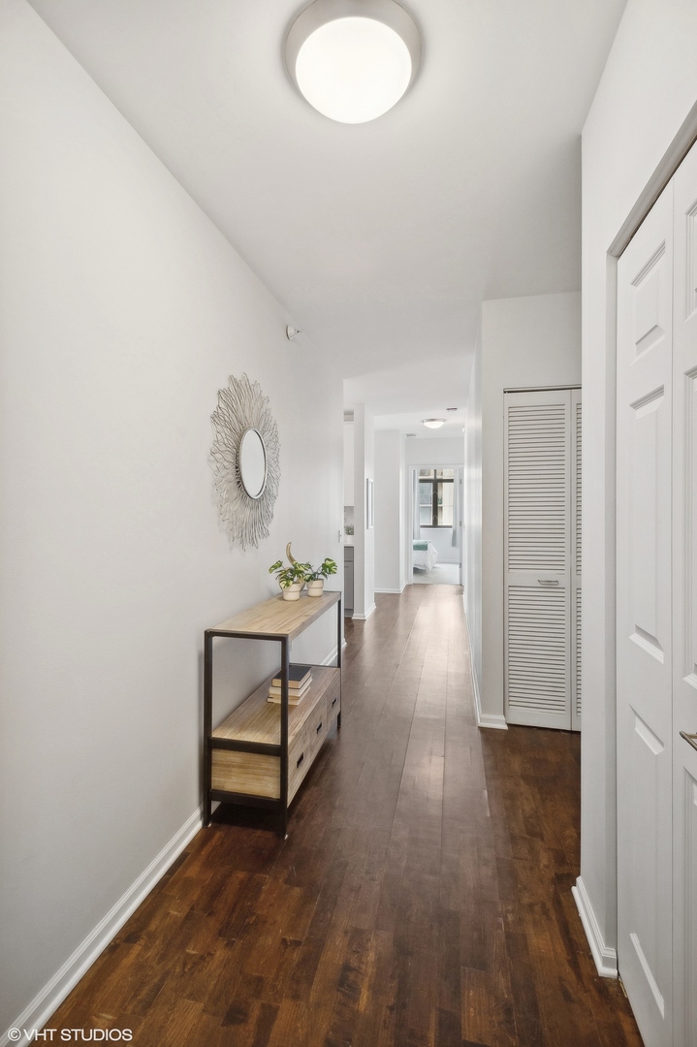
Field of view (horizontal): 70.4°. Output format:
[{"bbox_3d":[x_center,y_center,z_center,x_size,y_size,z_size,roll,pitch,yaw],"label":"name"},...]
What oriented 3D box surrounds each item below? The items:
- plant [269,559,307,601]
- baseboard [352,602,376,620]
[{"bbox_3d":[-0.316,0.319,2.696,0.195,0.202,0.185,0,2,12],"label":"plant"},{"bbox_3d":[0.209,1.086,6.179,0.170,0.080,0.810,0,2,12],"label":"baseboard"}]

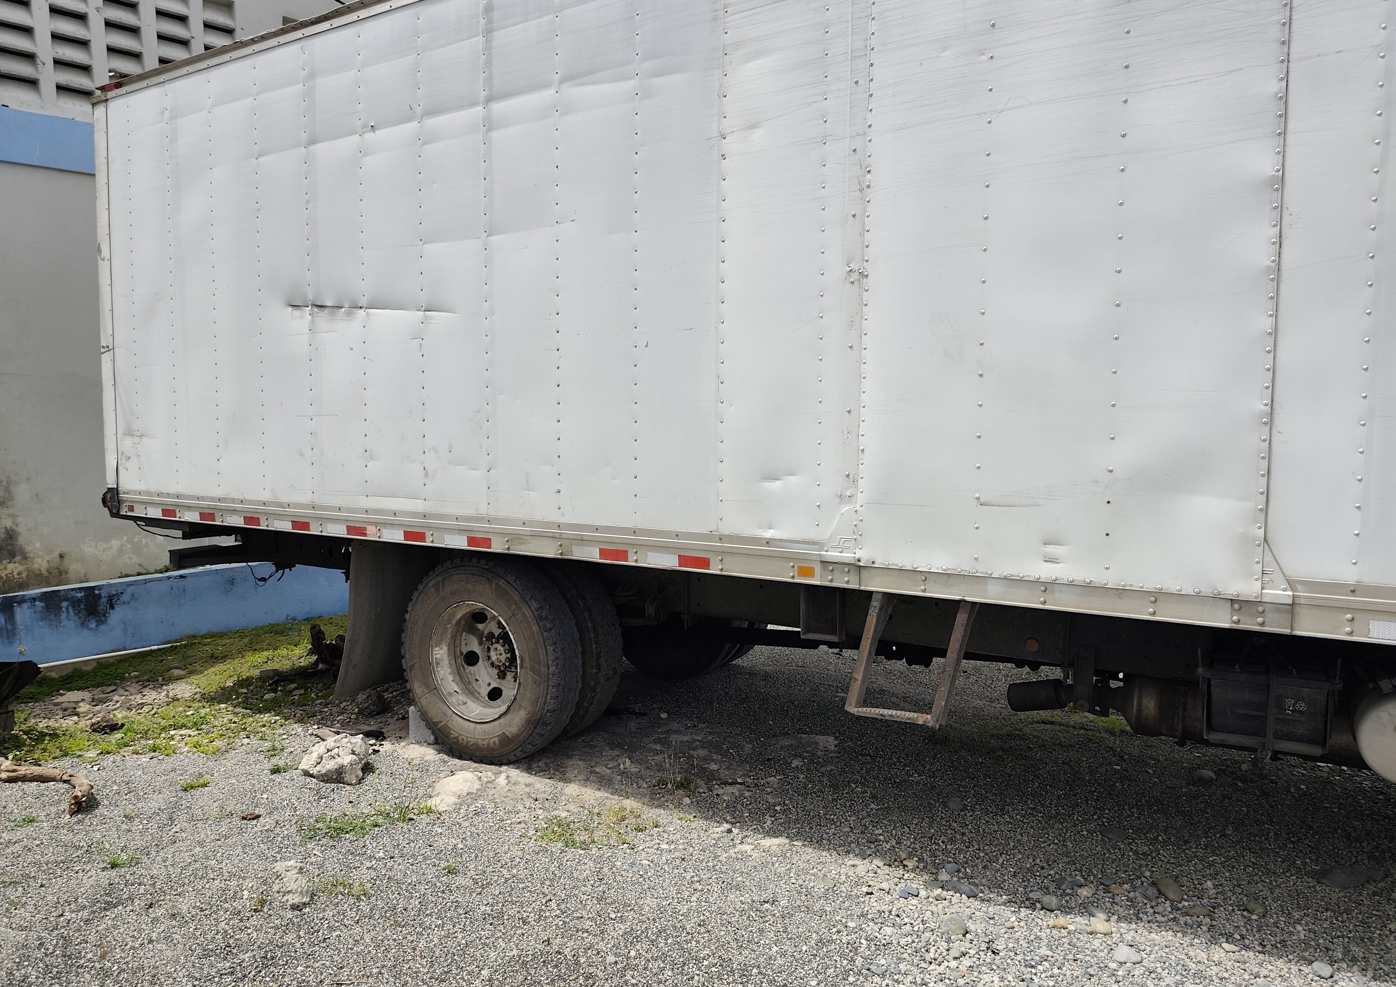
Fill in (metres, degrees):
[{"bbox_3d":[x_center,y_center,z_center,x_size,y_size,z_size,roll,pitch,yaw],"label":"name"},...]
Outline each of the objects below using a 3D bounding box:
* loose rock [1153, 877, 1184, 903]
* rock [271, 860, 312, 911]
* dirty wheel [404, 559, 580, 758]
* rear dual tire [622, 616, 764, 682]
[{"bbox_3d":[1.633,1.377,3.222,0.085,0.045,0.115,0,4,-7],"label":"loose rock"},{"bbox_3d":[-1.389,1.335,3.168,0.145,0.090,0.180,-2,4,-24],"label":"rock"},{"bbox_3d":[-1.037,0.820,4.605,0.985,0.970,0.275,3,4,30],"label":"dirty wheel"},{"bbox_3d":[-0.065,0.731,6.274,0.985,0.970,0.614,3,4,30],"label":"rear dual tire"}]

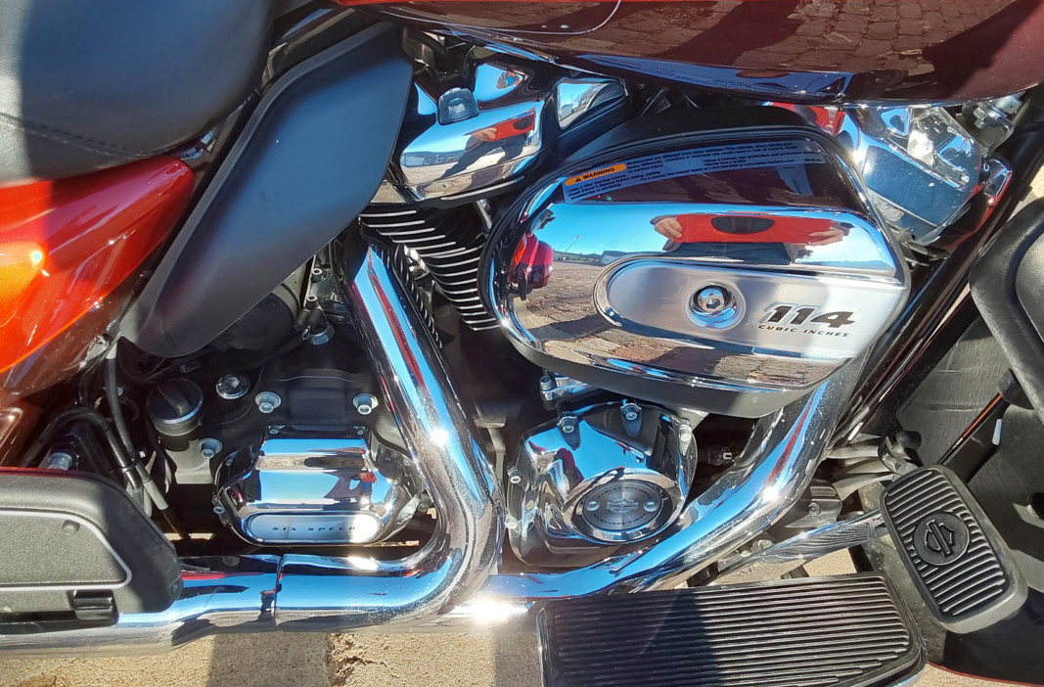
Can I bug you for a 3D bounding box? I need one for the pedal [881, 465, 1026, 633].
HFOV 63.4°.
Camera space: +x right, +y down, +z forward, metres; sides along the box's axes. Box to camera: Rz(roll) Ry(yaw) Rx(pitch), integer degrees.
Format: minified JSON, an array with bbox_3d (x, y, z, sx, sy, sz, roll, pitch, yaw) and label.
[{"bbox_3d":[0.318,0.151,0.630,0.070,0.030,0.118,-35,32,27],"label":"pedal"}]

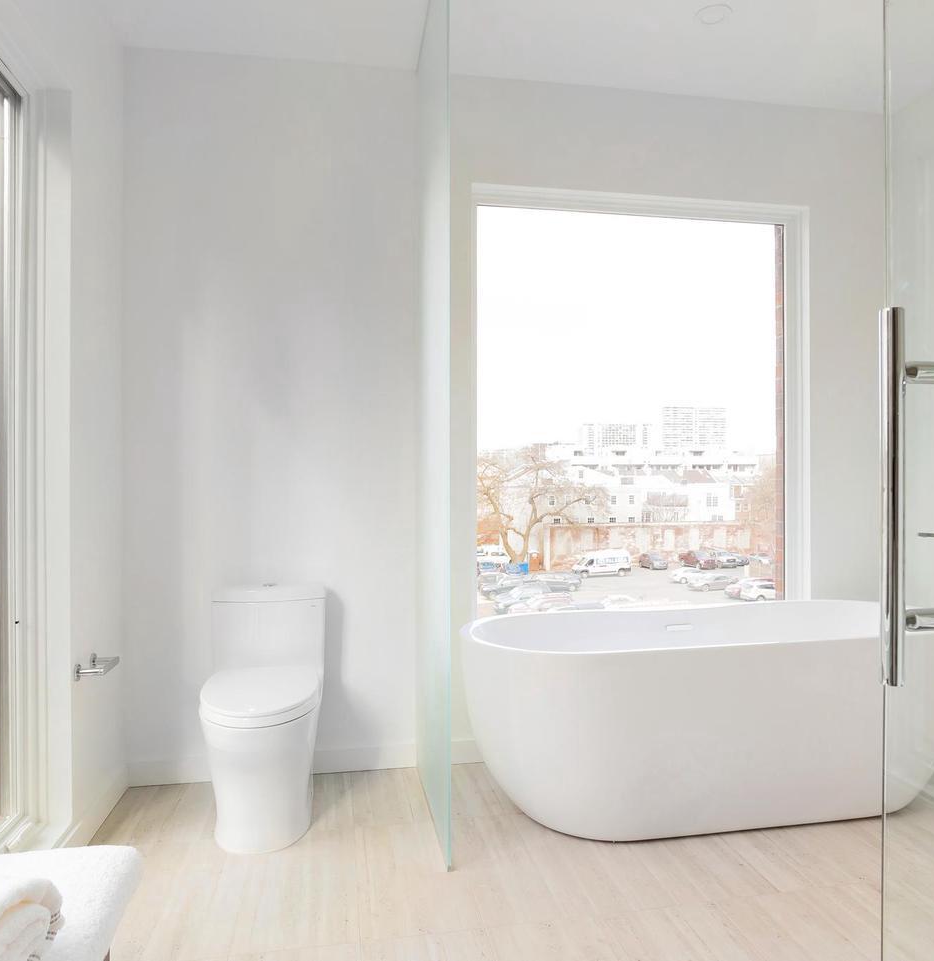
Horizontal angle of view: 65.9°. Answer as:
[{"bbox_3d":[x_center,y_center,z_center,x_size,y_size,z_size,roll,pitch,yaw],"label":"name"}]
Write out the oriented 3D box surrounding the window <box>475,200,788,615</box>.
[{"bbox_3d":[0.728,-0.155,3.082,1.391,1.960,0.035,0,0,-10],"label":"window"}]

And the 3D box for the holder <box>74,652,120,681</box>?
[{"bbox_3d":[-1.120,0.567,2.194,0.082,0.053,0.196,0,0,-10],"label":"holder"}]

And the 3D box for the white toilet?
[{"bbox_3d":[-0.670,0.751,2.348,0.395,0.733,0.710,0,0,-10],"label":"white toilet"}]

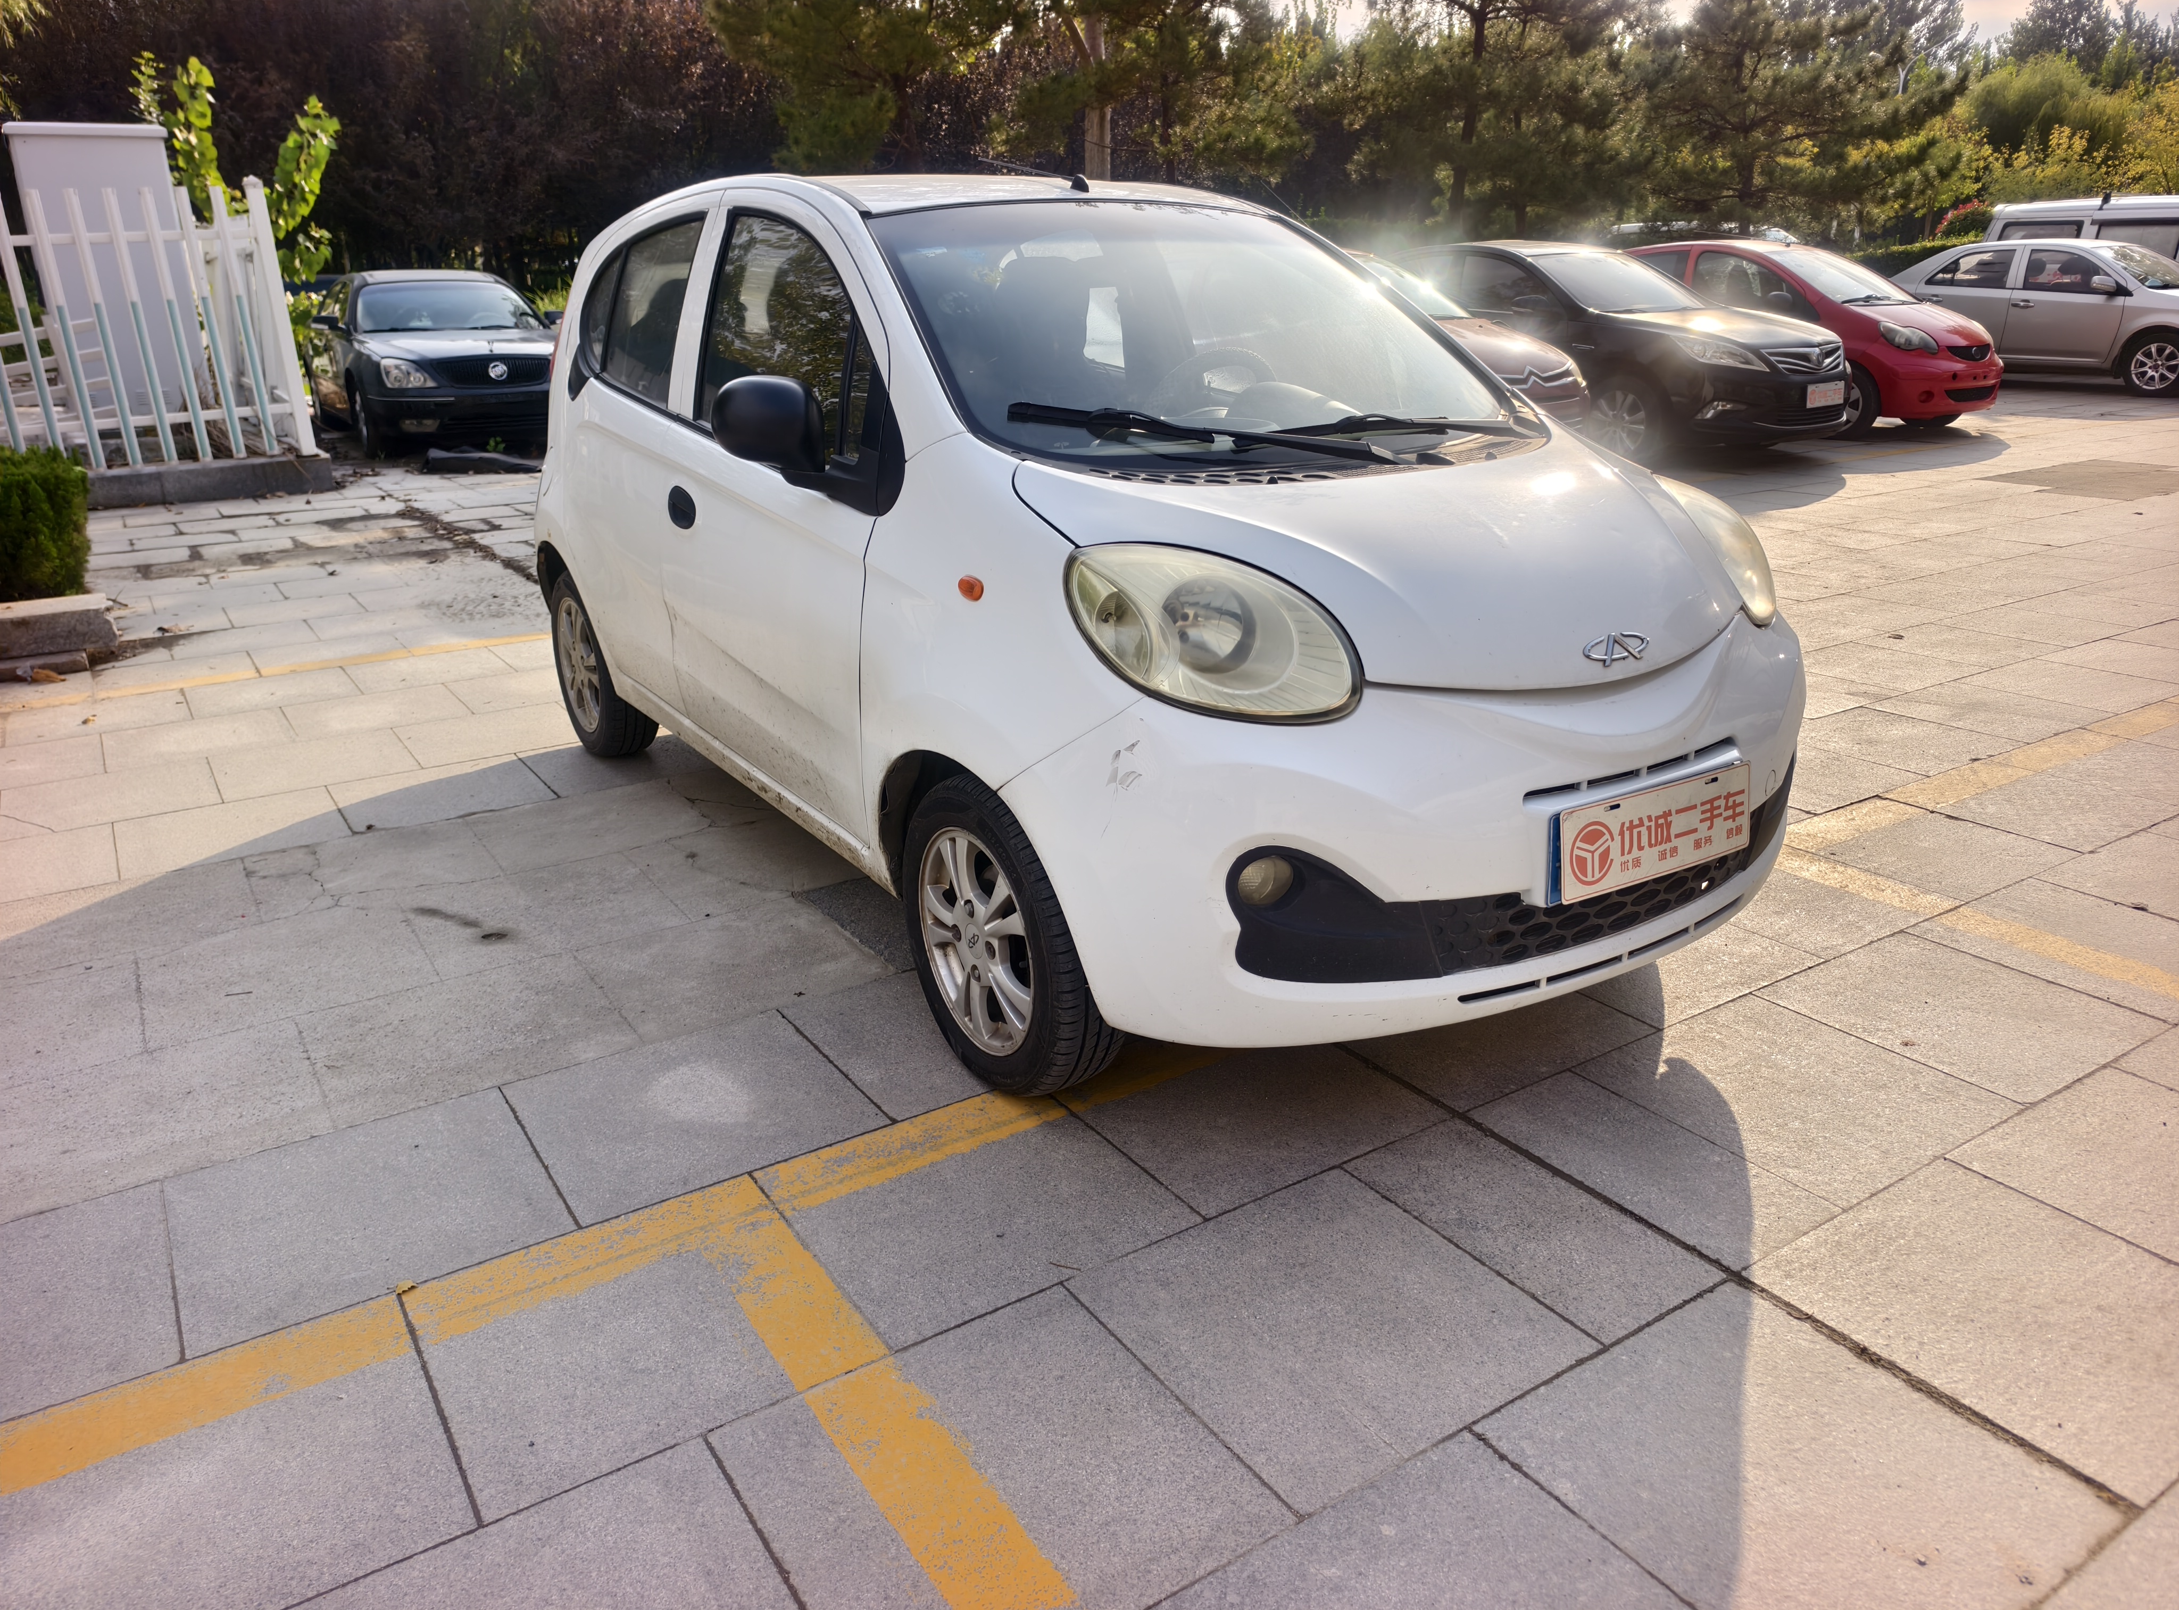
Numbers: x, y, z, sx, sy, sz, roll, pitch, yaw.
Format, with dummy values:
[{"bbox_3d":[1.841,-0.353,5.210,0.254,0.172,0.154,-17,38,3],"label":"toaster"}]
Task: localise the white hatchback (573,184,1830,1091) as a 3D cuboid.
[{"bbox_3d":[-0.176,-0.683,3.501,1.640,1.527,3.564,-14,24,-31],"label":"white hatchback"}]

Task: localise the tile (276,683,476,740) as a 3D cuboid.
[{"bbox_3d":[-2.380,-0.301,4.835,0.520,0.030,0.500,-13,23,-30],"label":"tile"}]

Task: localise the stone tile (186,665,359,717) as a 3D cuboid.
[{"bbox_3d":[-2.823,-0.377,5.011,0.503,0.030,0.487,-13,23,-30],"label":"stone tile"}]

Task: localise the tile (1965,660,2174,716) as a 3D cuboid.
[{"bbox_3d":[3.236,-0.384,4.775,0.520,0.030,0.500,-13,23,-30],"label":"tile"}]

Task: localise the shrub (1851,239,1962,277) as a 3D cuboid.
[{"bbox_3d":[11.359,-6.973,20.257,3.200,1.500,1.000,-14,24,-31],"label":"shrub"}]

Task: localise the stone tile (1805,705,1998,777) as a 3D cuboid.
[{"bbox_3d":[2.343,-0.178,4.218,0.503,0.030,0.491,-13,23,-30],"label":"stone tile"}]

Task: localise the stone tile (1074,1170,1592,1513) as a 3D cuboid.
[{"bbox_3d":[0.315,0.693,1.921,0.500,0.040,0.500,-13,23,-31],"label":"stone tile"}]

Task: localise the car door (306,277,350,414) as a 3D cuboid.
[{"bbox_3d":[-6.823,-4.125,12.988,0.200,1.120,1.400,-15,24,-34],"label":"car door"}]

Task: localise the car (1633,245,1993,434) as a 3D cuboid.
[{"bbox_3d":[6.027,-4.111,12.623,1.620,1.465,3.460,-15,24,-33],"label":"car"}]

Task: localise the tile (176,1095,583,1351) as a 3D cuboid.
[{"bbox_3d":[-1.091,0.616,2.187,0.500,0.040,0.500,-13,23,-31],"label":"tile"}]

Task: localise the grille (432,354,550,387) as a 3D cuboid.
[{"bbox_3d":[-4.869,-3.554,11.849,1.000,0.240,0.140,-15,24,-34],"label":"grille"}]

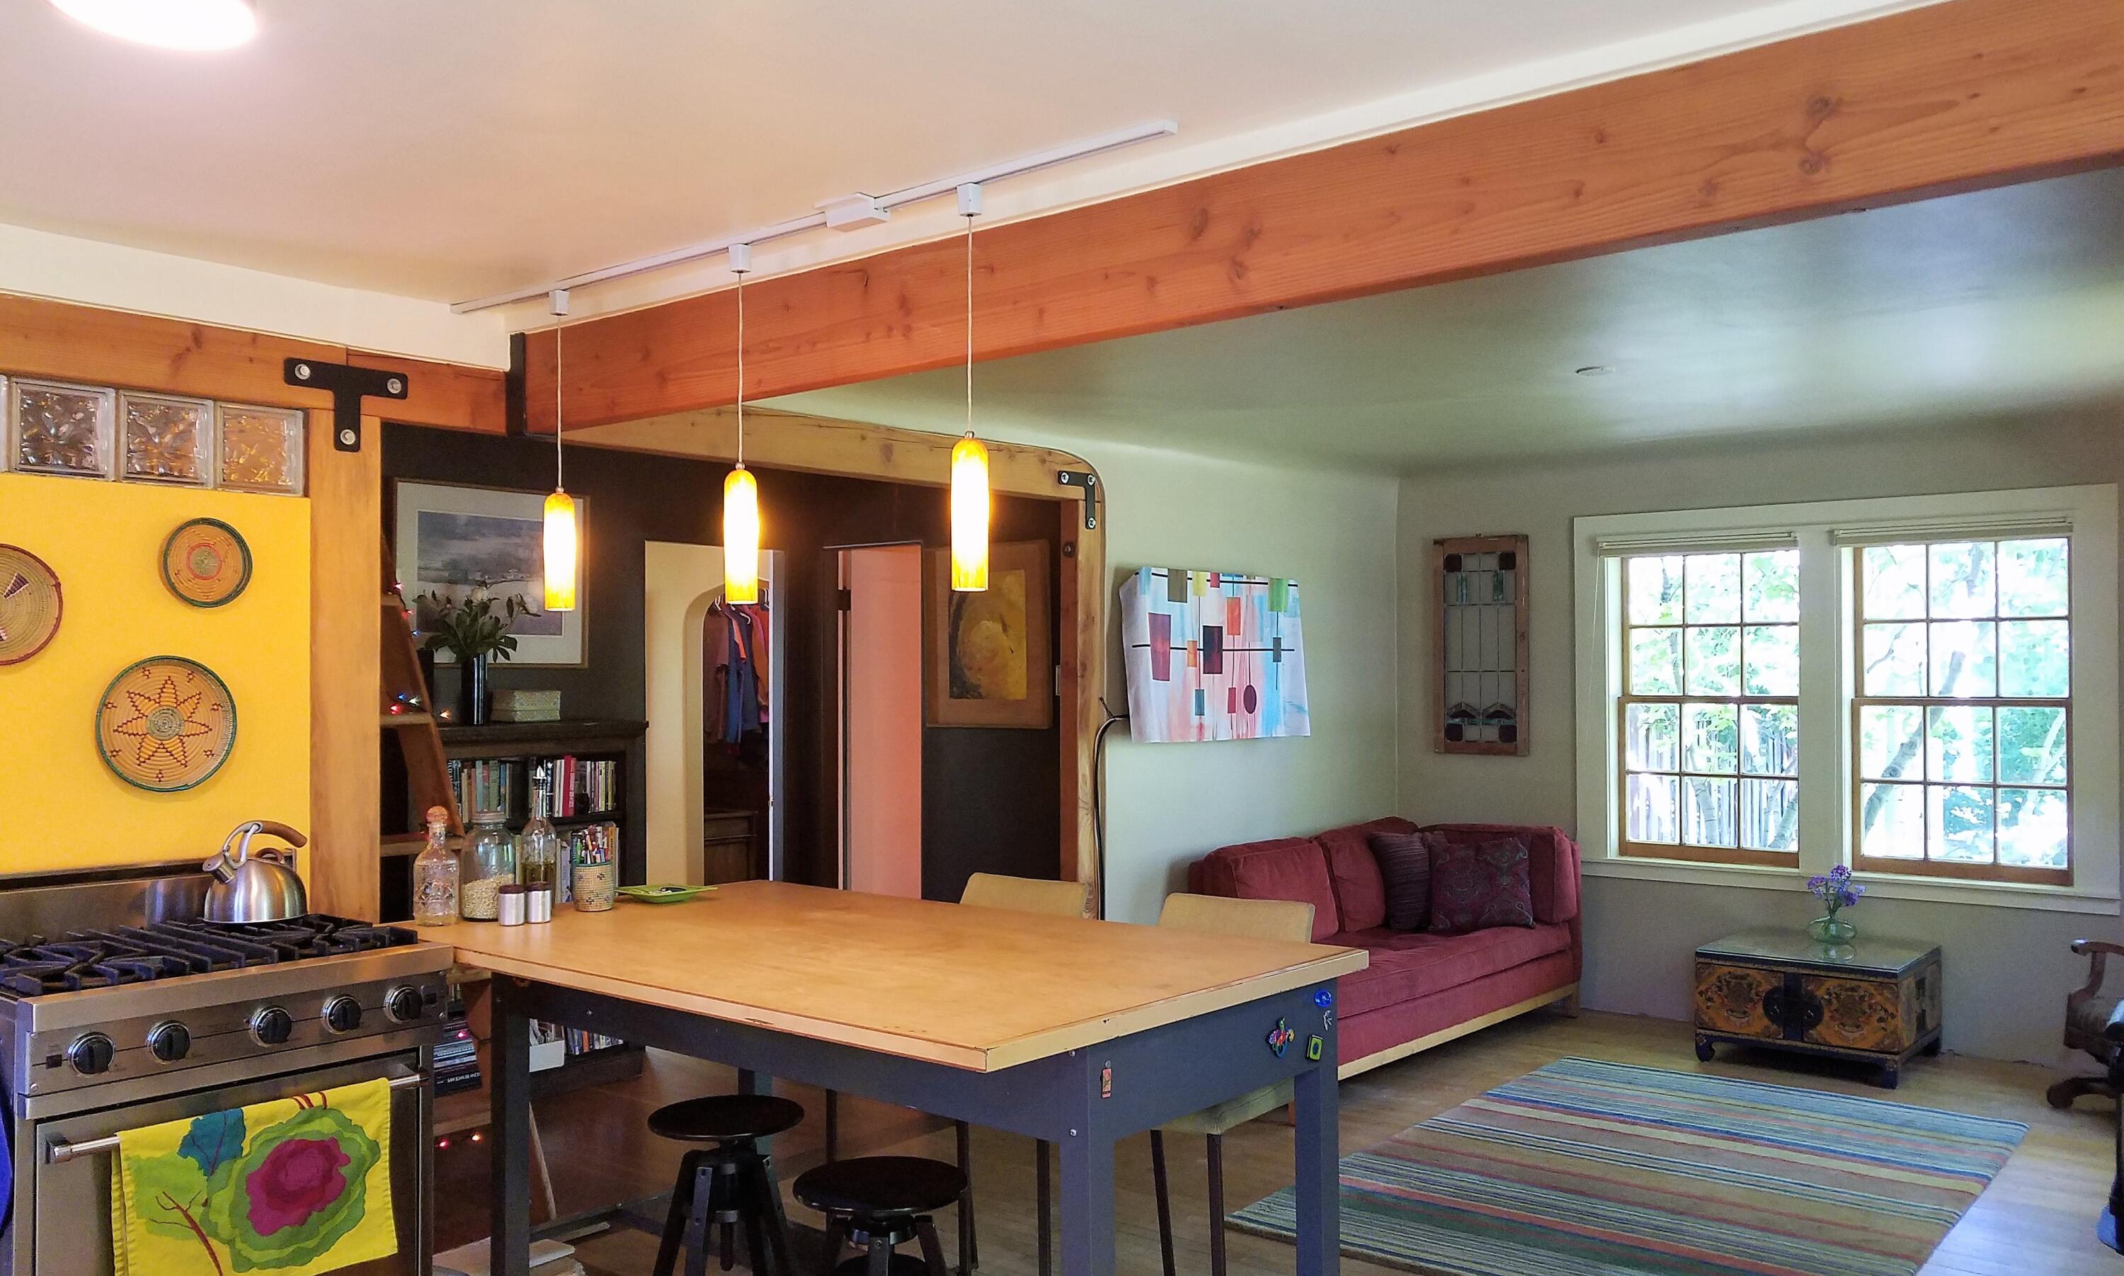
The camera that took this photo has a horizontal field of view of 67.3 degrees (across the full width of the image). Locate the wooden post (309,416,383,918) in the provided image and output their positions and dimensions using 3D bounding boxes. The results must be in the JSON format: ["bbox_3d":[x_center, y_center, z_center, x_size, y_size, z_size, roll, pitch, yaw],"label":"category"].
[{"bbox_3d":[-1.780,0.522,3.873,0.150,2.124,0.176,-1,-2,39],"label":"wooden post"}]

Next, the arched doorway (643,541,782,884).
[{"bbox_3d":[-1.485,0.640,6.692,0.130,2.039,0.709,-1,-2,39],"label":"arched doorway"}]

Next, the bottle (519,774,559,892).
[{"bbox_3d":[-1.236,0.481,3.782,0.085,0.339,0.085,-1,-2,39],"label":"bottle"}]

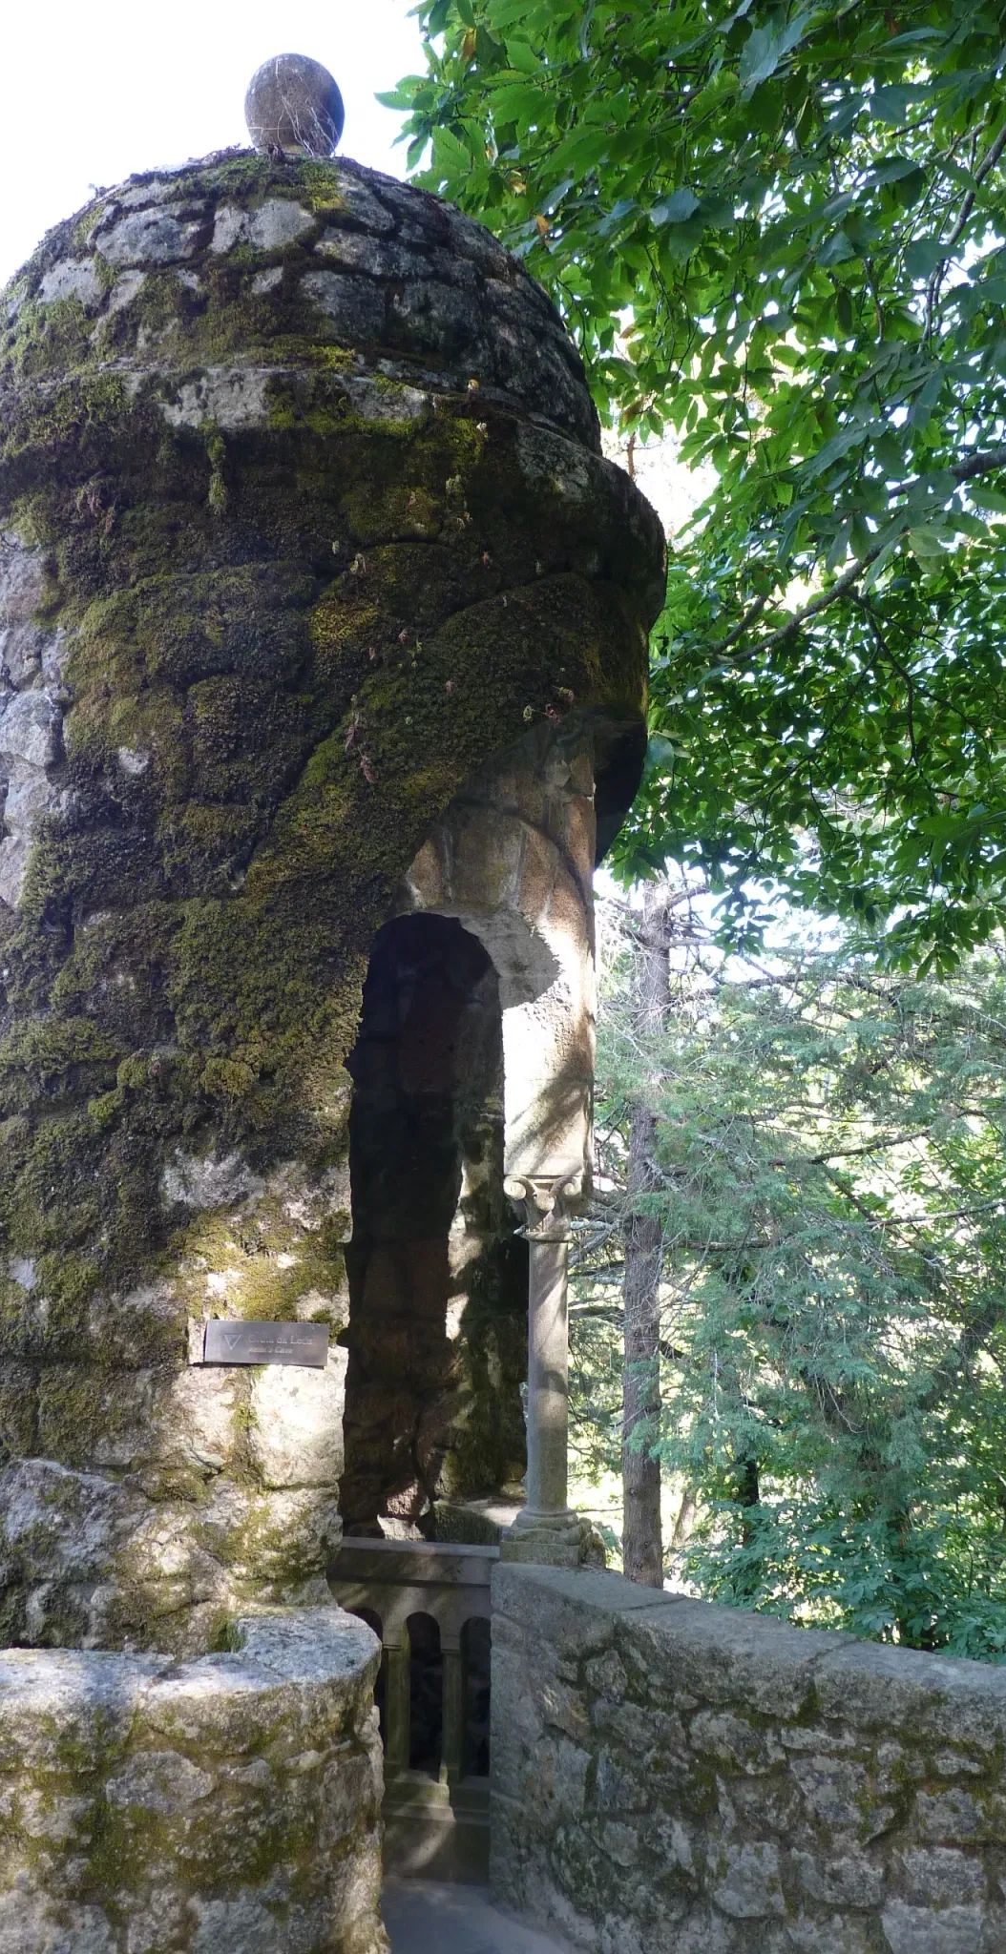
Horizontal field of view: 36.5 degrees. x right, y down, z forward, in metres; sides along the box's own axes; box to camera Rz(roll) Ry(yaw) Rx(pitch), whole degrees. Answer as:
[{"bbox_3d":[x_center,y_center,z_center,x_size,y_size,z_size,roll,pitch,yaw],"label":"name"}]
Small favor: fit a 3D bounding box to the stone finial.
[{"bbox_3d":[-0.679,-2.839,4.986,0.325,0.330,0.325,-1,-10,10],"label":"stone finial"}]

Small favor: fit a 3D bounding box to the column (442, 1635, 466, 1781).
[{"bbox_3d":[-0.129,1.933,4.026,0.058,0.375,0.075,-1,-10,10],"label":"column"}]

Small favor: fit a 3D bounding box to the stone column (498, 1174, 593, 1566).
[{"bbox_3d":[0.114,1.069,4.130,0.230,1.000,0.230,-1,-10,10],"label":"stone column"}]

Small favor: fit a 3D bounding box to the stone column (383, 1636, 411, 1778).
[{"bbox_3d":[-0.281,1.936,4.066,0.060,0.370,0.075,-1,-10,10],"label":"stone column"}]

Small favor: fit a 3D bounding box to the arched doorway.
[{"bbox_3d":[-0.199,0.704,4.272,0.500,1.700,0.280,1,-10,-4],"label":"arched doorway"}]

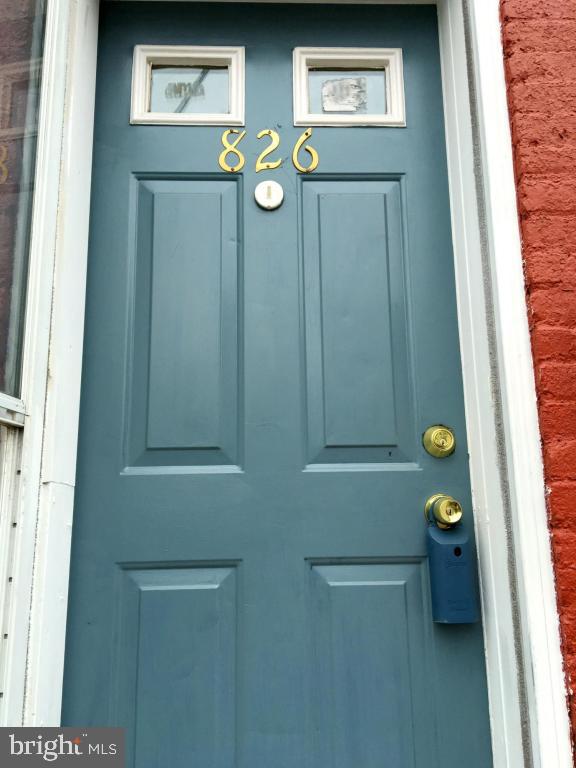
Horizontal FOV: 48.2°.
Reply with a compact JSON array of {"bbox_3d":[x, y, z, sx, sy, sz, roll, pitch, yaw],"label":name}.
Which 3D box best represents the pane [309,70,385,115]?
[{"bbox_3d":[0.137,-0.670,1.474,0.180,0.126,0.020,0,-12,-2],"label":"pane"}]

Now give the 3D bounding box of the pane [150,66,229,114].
[{"bbox_3d":[-0.223,-0.668,1.461,0.177,0.127,0.020,0,-12,-2],"label":"pane"}]

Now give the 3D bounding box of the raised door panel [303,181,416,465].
[{"bbox_3d":[0.144,-0.145,1.354,0.219,0.625,0.015,0,-12,-2],"label":"raised door panel"}]

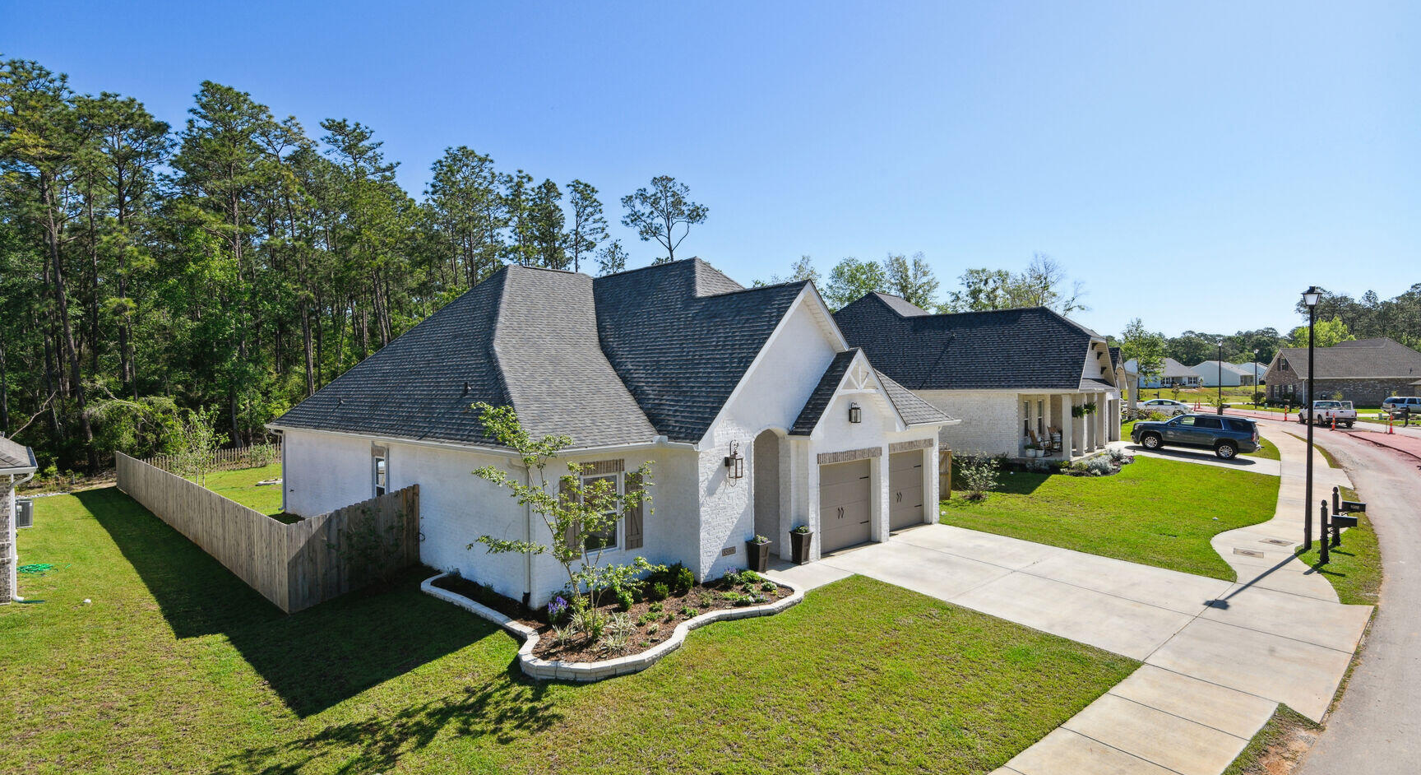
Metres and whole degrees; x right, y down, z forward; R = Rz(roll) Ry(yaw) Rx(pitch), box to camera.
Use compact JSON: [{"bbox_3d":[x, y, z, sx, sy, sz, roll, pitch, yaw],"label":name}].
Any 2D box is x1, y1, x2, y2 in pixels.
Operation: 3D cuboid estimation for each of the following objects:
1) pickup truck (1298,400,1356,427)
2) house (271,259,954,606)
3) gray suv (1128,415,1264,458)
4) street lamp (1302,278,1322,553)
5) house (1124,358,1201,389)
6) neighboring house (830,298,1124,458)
[{"bbox_3d":[45.028,1.888,54.779,1.916,1.833,5.562,-1,0,22],"label":"pickup truck"},{"bbox_3d":[-4.023,0.162,22.951,12.850,7.800,18.500,-1,0,-44],"label":"house"},{"bbox_3d":[22.747,2.158,35.217,5.200,1.880,2.050,5,4,37],"label":"gray suv"},{"bbox_3d":[14.150,0.786,17.700,0.420,6.367,0.420,0,0,-44],"label":"street lamp"},{"bbox_3d":[96.295,-3.063,162.806,12.800,6.500,11.600,-1,0,-24],"label":"house"},{"bbox_3d":[10.377,-0.942,39.196,18.500,8.050,11.350,-1,0,39],"label":"neighboring house"}]

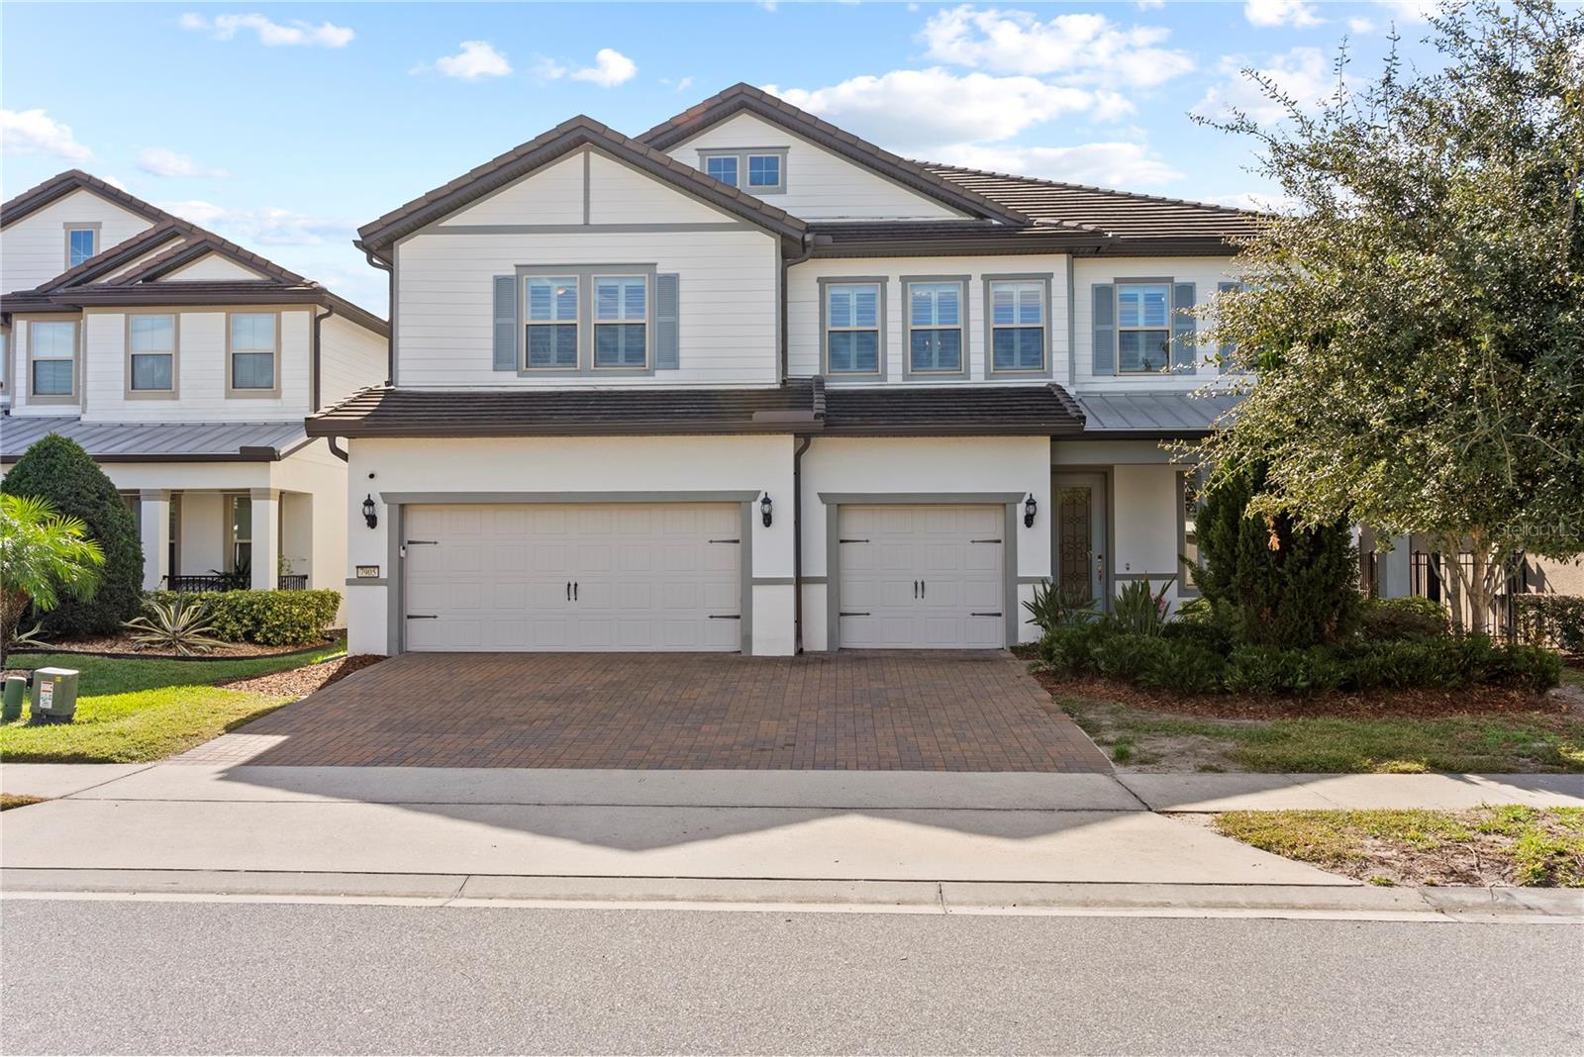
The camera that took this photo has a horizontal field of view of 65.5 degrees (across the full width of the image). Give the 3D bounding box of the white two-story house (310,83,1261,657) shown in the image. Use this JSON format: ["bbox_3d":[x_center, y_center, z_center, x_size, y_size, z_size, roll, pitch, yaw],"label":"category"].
[{"bbox_3d":[1.485,-2.371,23.830,15.900,8.670,14.000,0,-2,3],"label":"white two-story house"}]

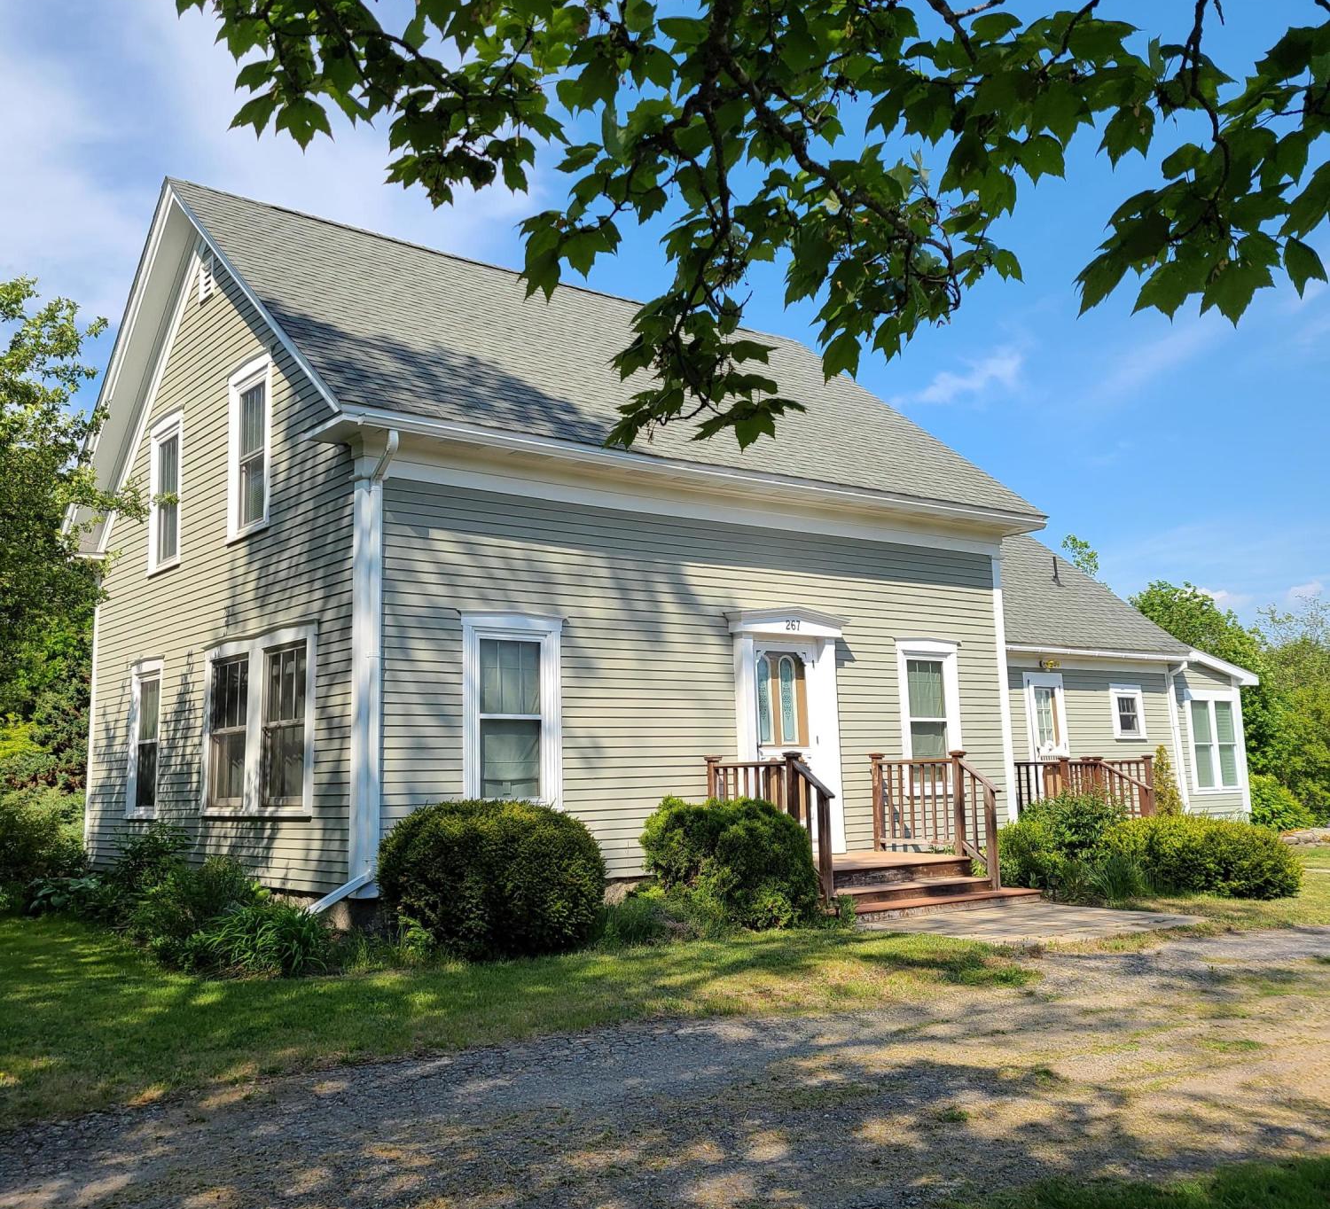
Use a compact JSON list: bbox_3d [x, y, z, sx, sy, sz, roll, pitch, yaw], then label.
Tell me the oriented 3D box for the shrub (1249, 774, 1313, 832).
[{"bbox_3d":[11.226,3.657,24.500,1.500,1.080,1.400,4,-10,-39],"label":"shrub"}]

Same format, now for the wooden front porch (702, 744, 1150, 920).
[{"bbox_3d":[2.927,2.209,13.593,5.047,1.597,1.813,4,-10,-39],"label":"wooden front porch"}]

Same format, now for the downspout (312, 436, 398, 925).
[{"bbox_3d":[-2.345,0.543,10.416,0.706,3.783,0.490,4,-10,-39],"label":"downspout"}]

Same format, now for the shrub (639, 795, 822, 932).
[{"bbox_3d":[0.578,2.152,11.402,1.548,1.176,1.470,-2,-7,0],"label":"shrub"}]

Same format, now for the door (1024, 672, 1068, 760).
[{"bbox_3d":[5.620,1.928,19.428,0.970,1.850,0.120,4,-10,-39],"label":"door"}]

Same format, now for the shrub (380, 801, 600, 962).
[{"bbox_3d":[-1.308,2.021,10.078,1.627,1.156,1.568,-2,-7,0],"label":"shrub"}]

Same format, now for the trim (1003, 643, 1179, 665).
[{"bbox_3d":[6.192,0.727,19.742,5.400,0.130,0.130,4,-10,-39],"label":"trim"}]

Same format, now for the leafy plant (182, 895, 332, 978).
[{"bbox_3d":[-2.898,2.335,9.450,1.000,0.470,0.820,1,-8,-17],"label":"leafy plant"}]

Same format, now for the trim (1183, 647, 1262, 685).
[{"bbox_3d":[8.802,1.019,21.359,2.156,0.529,0.343,4,-10,-39],"label":"trim"}]

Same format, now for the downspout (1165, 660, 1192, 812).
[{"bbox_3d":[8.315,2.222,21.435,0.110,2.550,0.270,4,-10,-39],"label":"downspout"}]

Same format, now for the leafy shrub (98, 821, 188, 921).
[{"bbox_3d":[-5.223,2.679,13.323,0.870,0.860,0.800,1,-8,-21],"label":"leafy shrub"}]

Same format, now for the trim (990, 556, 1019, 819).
[{"bbox_3d":[4.123,1.109,16.217,0.200,3.350,0.130,4,-10,-39],"label":"trim"}]

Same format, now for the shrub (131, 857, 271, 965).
[{"bbox_3d":[-3.750,2.450,10.682,1.000,0.830,0.900,4,-10,-39],"label":"shrub"}]

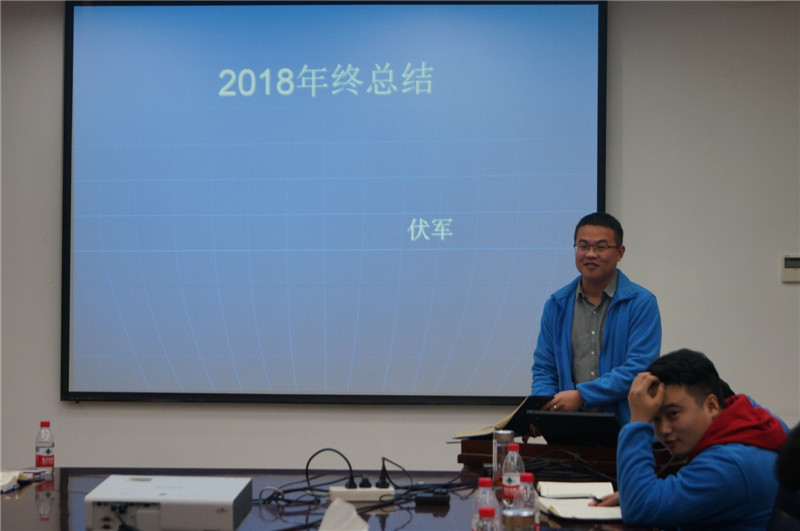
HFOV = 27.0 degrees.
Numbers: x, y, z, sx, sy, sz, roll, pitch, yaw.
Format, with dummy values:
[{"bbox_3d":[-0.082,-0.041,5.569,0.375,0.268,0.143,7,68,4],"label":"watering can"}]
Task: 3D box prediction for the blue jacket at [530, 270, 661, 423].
[{"bbox_3d":[0.692,0.352,5.860,0.480,0.680,0.370,0,0,23],"label":"blue jacket"}]

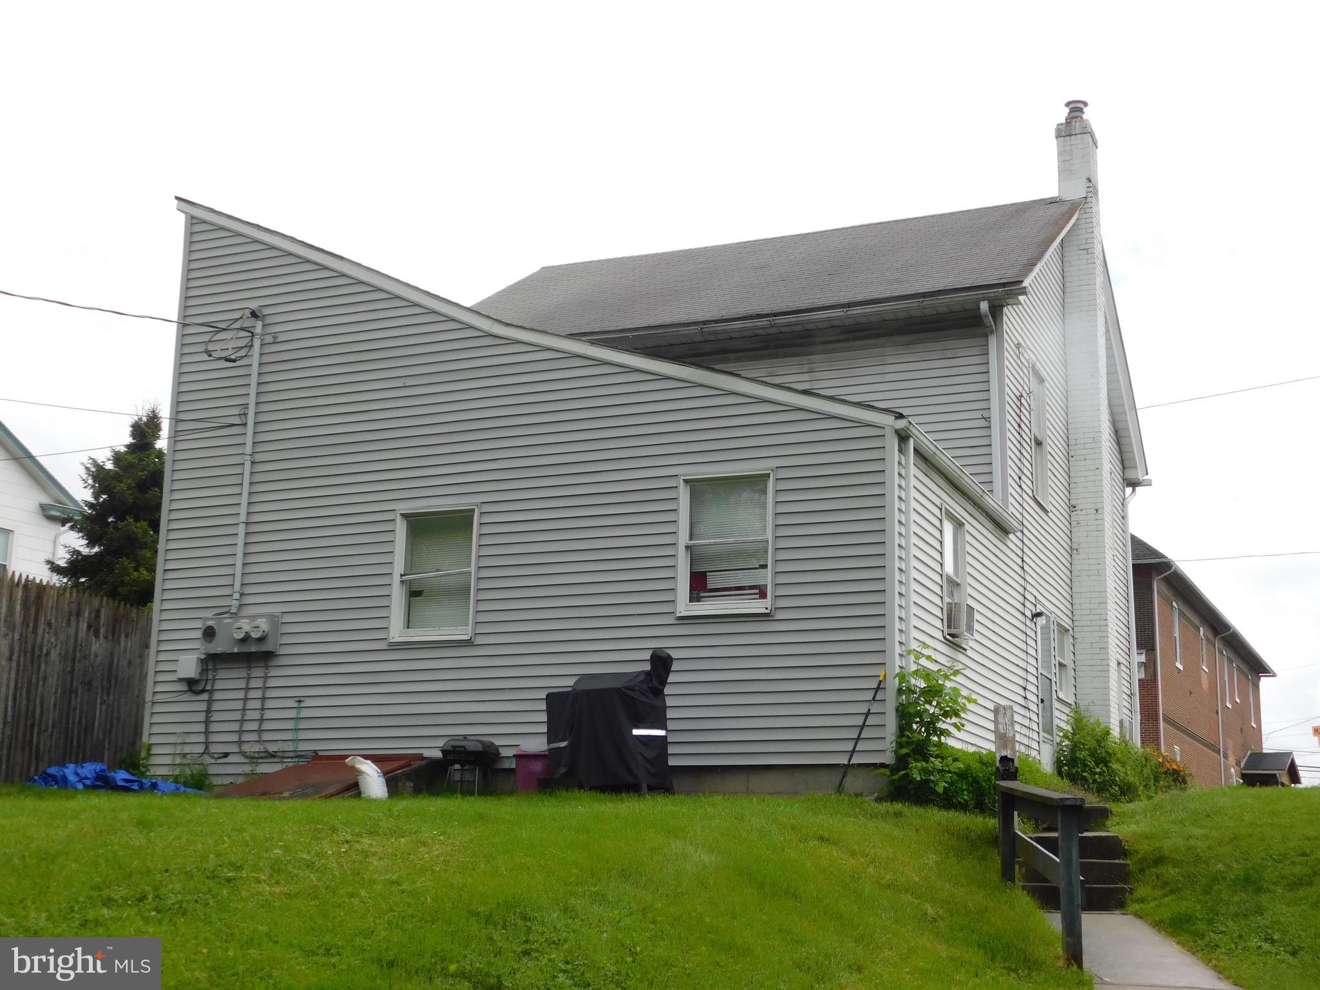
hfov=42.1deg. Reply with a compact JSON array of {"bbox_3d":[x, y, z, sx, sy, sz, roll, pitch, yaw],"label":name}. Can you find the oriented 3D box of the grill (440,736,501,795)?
[{"bbox_3d":[-1.654,2.371,15.000,0.440,0.520,0.350,-4,-14,20],"label":"grill"}]

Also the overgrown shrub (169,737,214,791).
[{"bbox_3d":[-4.561,2.624,16.700,0.360,0.540,0.360,-5,-14,23],"label":"overgrown shrub"}]

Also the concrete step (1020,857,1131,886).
[{"bbox_3d":[3.152,2.870,13.030,0.830,0.190,0.320,-1,-14,10],"label":"concrete step"}]

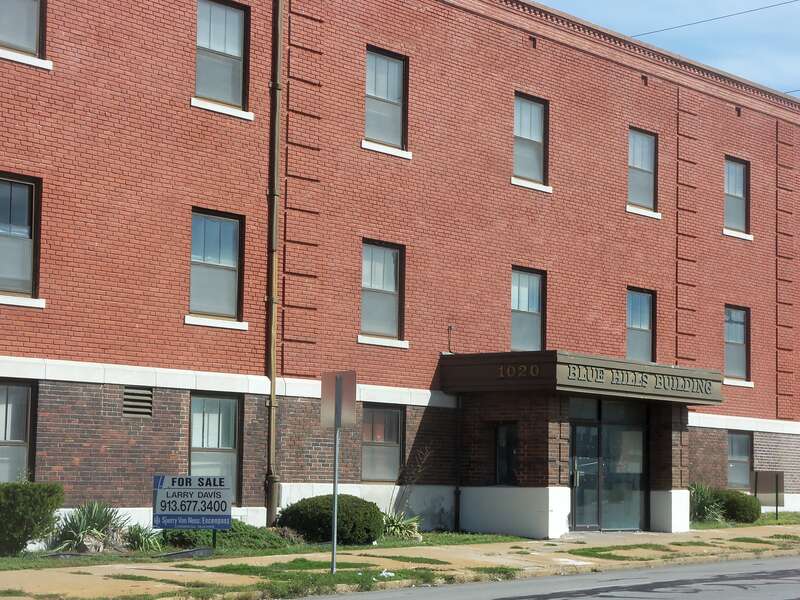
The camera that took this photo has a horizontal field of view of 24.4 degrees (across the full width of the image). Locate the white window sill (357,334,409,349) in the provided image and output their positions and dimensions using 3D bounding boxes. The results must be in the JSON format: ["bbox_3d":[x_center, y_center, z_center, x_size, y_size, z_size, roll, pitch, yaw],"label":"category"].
[{"bbox_3d":[-0.308,0.748,32.463,0.180,0.134,1.430,-4,-7,38],"label":"white window sill"}]

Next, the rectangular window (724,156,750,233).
[{"bbox_3d":[7.620,-2.368,42.125,0.150,1.668,1.168,-4,-8,38],"label":"rectangular window"}]

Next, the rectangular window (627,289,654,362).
[{"bbox_3d":[5.140,0.615,39.420,0.140,1.719,1.197,-4,-7,38],"label":"rectangular window"}]

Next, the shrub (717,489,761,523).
[{"bbox_3d":[7.249,4.401,39.592,0.900,0.700,0.920,1,-6,0],"label":"shrub"}]

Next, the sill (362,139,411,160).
[{"bbox_3d":[-0.246,-2.619,32.166,0.170,0.135,1.397,-4,-8,38],"label":"sill"}]

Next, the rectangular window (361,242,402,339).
[{"bbox_3d":[-0.317,-0.172,32.576,0.140,1.719,1.197,-4,-7,38],"label":"rectangular window"}]

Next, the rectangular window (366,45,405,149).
[{"bbox_3d":[-0.265,-3.585,32.927,0.140,1.730,1.197,-4,-7,38],"label":"rectangular window"}]

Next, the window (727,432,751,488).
[{"bbox_3d":[7.683,3.640,41.872,0.150,1.320,1.150,-4,-8,39],"label":"window"}]

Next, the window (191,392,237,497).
[{"bbox_3d":[-2.865,2.290,28.466,0.150,1.711,1.168,-4,-8,38],"label":"window"}]

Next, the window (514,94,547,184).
[{"bbox_3d":[2.484,-3.111,35.735,0.150,1.668,1.168,-4,-8,38],"label":"window"}]

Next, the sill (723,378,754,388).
[{"bbox_3d":[7.683,1.891,42.011,0.180,0.130,1.400,-4,-8,39],"label":"sill"}]

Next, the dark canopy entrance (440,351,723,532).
[{"bbox_3d":[3.547,2.824,35.062,2.529,3.219,5.902,-4,-7,38],"label":"dark canopy entrance"}]

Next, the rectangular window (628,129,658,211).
[{"bbox_3d":[5.116,-2.762,39.283,0.150,1.690,1.150,-4,-8,39],"label":"rectangular window"}]

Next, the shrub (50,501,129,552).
[{"bbox_3d":[-4.315,3.154,25.692,0.950,0.700,1.080,-4,-8,39],"label":"shrub"}]

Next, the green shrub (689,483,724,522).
[{"bbox_3d":[6.341,4.206,38.500,0.900,0.820,0.920,1,-6,0],"label":"green shrub"}]

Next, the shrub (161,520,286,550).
[{"bbox_3d":[-2.575,3.493,27.600,1.250,0.460,2.100,-4,-8,38],"label":"shrub"}]

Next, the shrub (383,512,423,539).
[{"bbox_3d":[0.042,3.775,31.017,0.650,0.480,0.720,-4,-8,39],"label":"shrub"}]

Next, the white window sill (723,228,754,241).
[{"bbox_3d":[7.830,-1.494,42.953,0.180,0.133,1.430,-4,-7,38],"label":"white window sill"}]

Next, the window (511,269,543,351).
[{"bbox_3d":[2.503,0.234,36.113,0.140,1.719,1.197,-4,-7,38],"label":"window"}]

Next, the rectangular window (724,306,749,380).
[{"bbox_3d":[7.571,0.976,41.774,0.150,1.656,1.168,-4,-8,38],"label":"rectangular window"}]

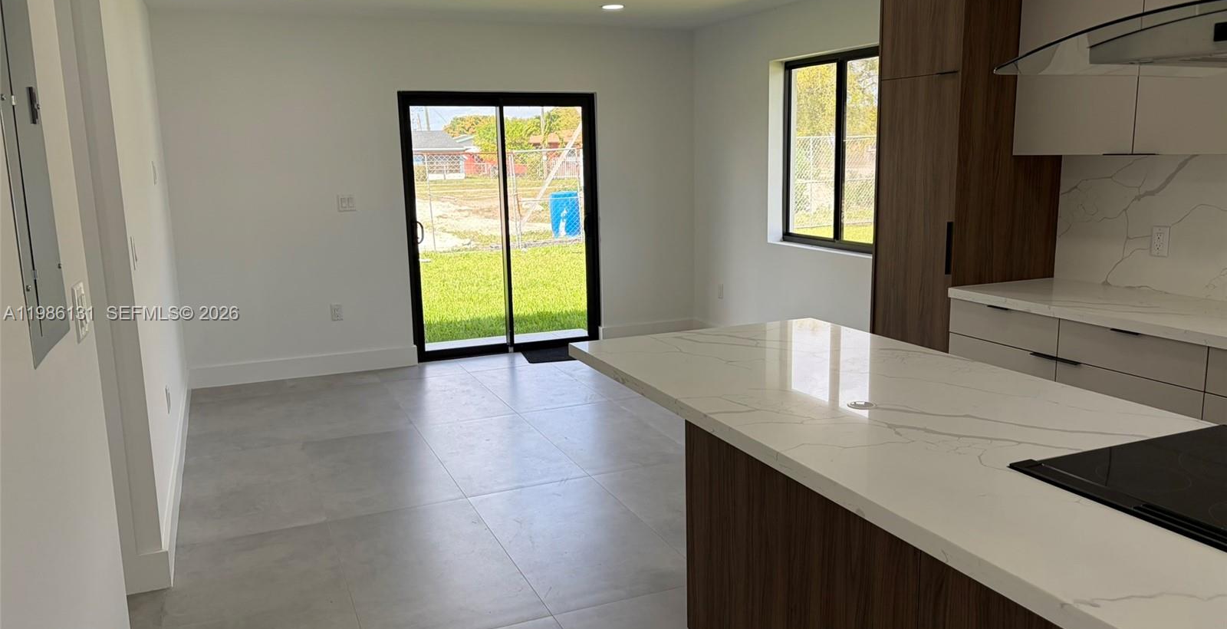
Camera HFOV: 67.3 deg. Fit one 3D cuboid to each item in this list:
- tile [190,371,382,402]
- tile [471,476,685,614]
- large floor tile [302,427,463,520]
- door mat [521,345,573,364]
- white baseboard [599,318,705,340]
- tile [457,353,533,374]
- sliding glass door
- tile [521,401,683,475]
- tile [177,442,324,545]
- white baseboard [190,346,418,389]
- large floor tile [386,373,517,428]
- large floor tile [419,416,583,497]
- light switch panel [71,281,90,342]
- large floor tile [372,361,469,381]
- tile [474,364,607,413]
[{"bbox_3d":[-2.250,0.503,6.380,1.229,0.012,0.393,-5,11,-22],"label":"tile"},{"bbox_3d":[-0.157,0.907,3.781,0.604,0.010,1.187,-6,11,-22],"label":"tile"},{"bbox_3d":[-1.181,0.775,4.626,0.604,0.010,1.187,-6,11,-22],"label":"large floor tile"},{"bbox_3d":[-0.348,0.299,7.089,0.700,0.010,0.420,-4,11,-17],"label":"door mat"},{"bbox_3d":[0.285,0.145,7.629,0.855,0.150,0.016,-5,11,-22],"label":"white baseboard"},{"bbox_3d":[-0.848,0.364,6.992,0.614,0.012,0.461,-5,11,-22],"label":"tile"},{"bbox_3d":[-0.844,-0.684,7.125,1.525,2.005,0.100,-5,11,-22],"label":"sliding glass door"},{"bbox_3d":[-0.058,0.677,5.142,0.614,0.012,1.204,-5,11,-22],"label":"tile"},{"bbox_3d":[-1.756,0.837,4.444,0.614,0.012,1.204,-5,11,-22],"label":"tile"},{"bbox_3d":[-2.170,0.368,6.554,1.532,0.141,0.018,-6,11,-22],"label":"white baseboard"},{"bbox_3d":[-1.087,0.535,5.934,0.604,0.010,1.187,-6,11,-22],"label":"large floor tile"},{"bbox_3d":[-0.622,0.721,4.857,0.604,0.010,1.187,-6,11,-22],"label":"large floor tile"},{"bbox_3d":[-1.182,-0.007,2.047,0.009,0.117,0.122,-5,11,-22],"label":"light switch panel"},{"bbox_3d":[-1.399,0.410,6.657,0.604,0.010,0.410,-6,11,-22],"label":"large floor tile"},{"bbox_3d":[-0.528,0.481,6.165,0.604,0.010,1.187,-6,11,-22],"label":"tile"}]

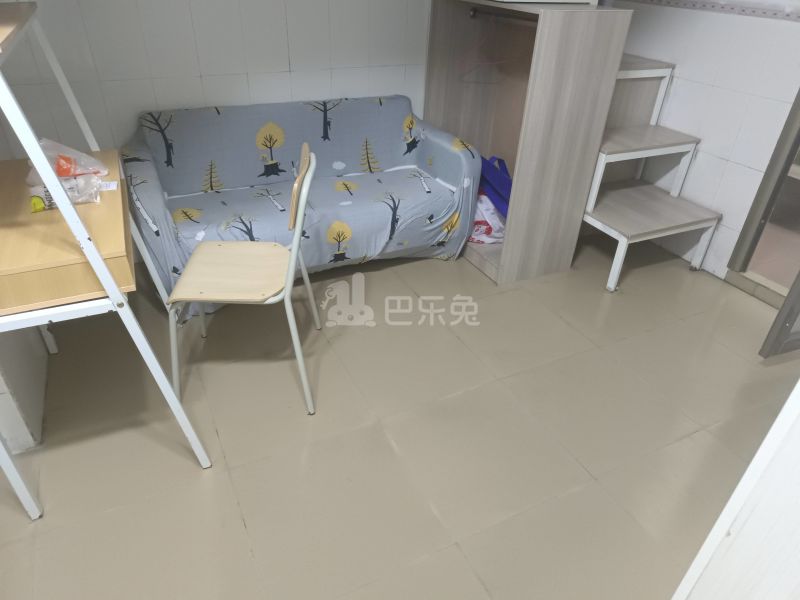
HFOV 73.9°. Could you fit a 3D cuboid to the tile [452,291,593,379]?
[{"bbox_3d":[0.489,0.132,2.293,0.500,0.010,0.500,-13,36,-23],"label":"tile"}]

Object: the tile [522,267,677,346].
[{"bbox_3d":[0.936,0.027,2.489,0.500,0.010,0.500,-13,36,-23],"label":"tile"}]

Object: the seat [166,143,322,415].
[{"bbox_3d":[-0.507,-0.115,1.773,0.520,0.880,0.510,-1,32,-5],"label":"seat"}]

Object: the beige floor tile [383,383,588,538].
[{"bbox_3d":[0.265,0.480,1.714,0.500,0.012,0.500,-13,35,-23],"label":"beige floor tile"}]

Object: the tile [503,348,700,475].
[{"bbox_3d":[0.711,0.374,1.913,0.500,0.012,0.500,-13,35,-23],"label":"tile"}]

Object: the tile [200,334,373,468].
[{"bbox_3d":[-0.406,0.343,1.890,0.500,0.012,0.500,-13,35,-23],"label":"tile"}]

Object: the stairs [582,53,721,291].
[{"bbox_3d":[1.113,-0.711,2.783,0.630,0.930,0.950,-13,35,-23],"label":"stairs"}]

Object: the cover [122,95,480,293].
[{"bbox_3d":[-0.419,-0.487,2.504,1.480,0.745,0.610,-13,36,-23],"label":"cover"}]

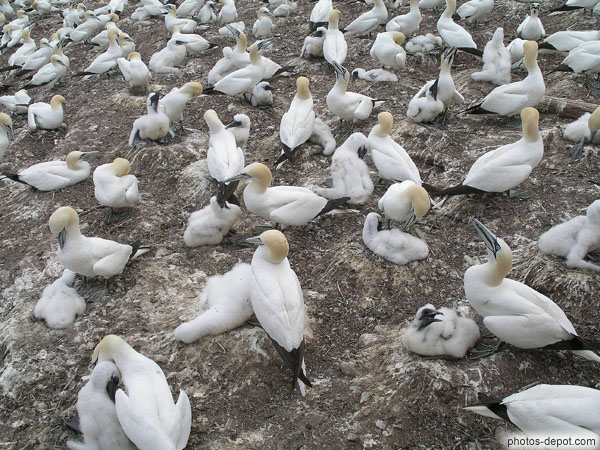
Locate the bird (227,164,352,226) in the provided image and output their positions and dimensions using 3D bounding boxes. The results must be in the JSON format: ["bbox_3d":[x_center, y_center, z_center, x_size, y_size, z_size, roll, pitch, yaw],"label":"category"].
[{"bbox_3d":[-0.062,-0.140,3.096,0.590,0.370,0.210,-3,30,-5],"label":"bird"}]

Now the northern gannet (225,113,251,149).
[{"bbox_3d":[-0.439,-0.582,4.131,0.220,0.340,0.320,-20,34,-26],"label":"northern gannet"}]

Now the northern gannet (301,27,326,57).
[{"bbox_3d":[0.145,-1.647,5.769,0.250,0.320,0.320,9,33,21],"label":"northern gannet"}]

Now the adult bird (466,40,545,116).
[{"bbox_3d":[1.408,-0.984,4.420,0.640,0.500,0.220,-11,26,-18],"label":"adult bird"}]

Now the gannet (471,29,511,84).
[{"bbox_3d":[1.401,-1.249,4.726,0.290,0.440,0.300,-2,30,4],"label":"gannet"}]

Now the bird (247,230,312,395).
[{"bbox_3d":[-0.069,0.261,2.359,0.220,0.420,0.520,-9,31,-15],"label":"bird"}]

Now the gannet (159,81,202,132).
[{"bbox_3d":[-0.804,-0.795,4.228,0.520,0.360,0.220,23,37,34],"label":"gannet"}]

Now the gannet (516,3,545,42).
[{"bbox_3d":[1.948,-1.722,5.430,0.250,0.390,0.400,-4,30,0],"label":"gannet"}]

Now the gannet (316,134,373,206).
[{"bbox_3d":[0.241,-0.307,3.560,0.280,0.360,0.280,0,25,5],"label":"gannet"}]

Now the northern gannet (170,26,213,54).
[{"bbox_3d":[-0.914,-1.645,5.731,0.520,0.310,0.210,13,32,21],"label":"northern gannet"}]

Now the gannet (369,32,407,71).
[{"bbox_3d":[0.726,-1.436,5.248,0.240,0.370,0.450,9,33,21],"label":"gannet"}]

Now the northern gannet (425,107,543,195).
[{"bbox_3d":[0.999,-0.385,3.420,0.690,0.460,0.230,-13,27,-23],"label":"northern gannet"}]

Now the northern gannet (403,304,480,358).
[{"bbox_3d":[0.544,0.407,2.470,0.310,0.210,0.210,1,25,7],"label":"northern gannet"}]

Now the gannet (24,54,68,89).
[{"bbox_3d":[-2.535,-1.515,6.350,0.480,0.350,0.190,-6,25,-9],"label":"gannet"}]

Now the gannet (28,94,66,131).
[{"bbox_3d":[-1.982,-0.887,4.950,0.460,0.290,0.250,18,31,36],"label":"gannet"}]

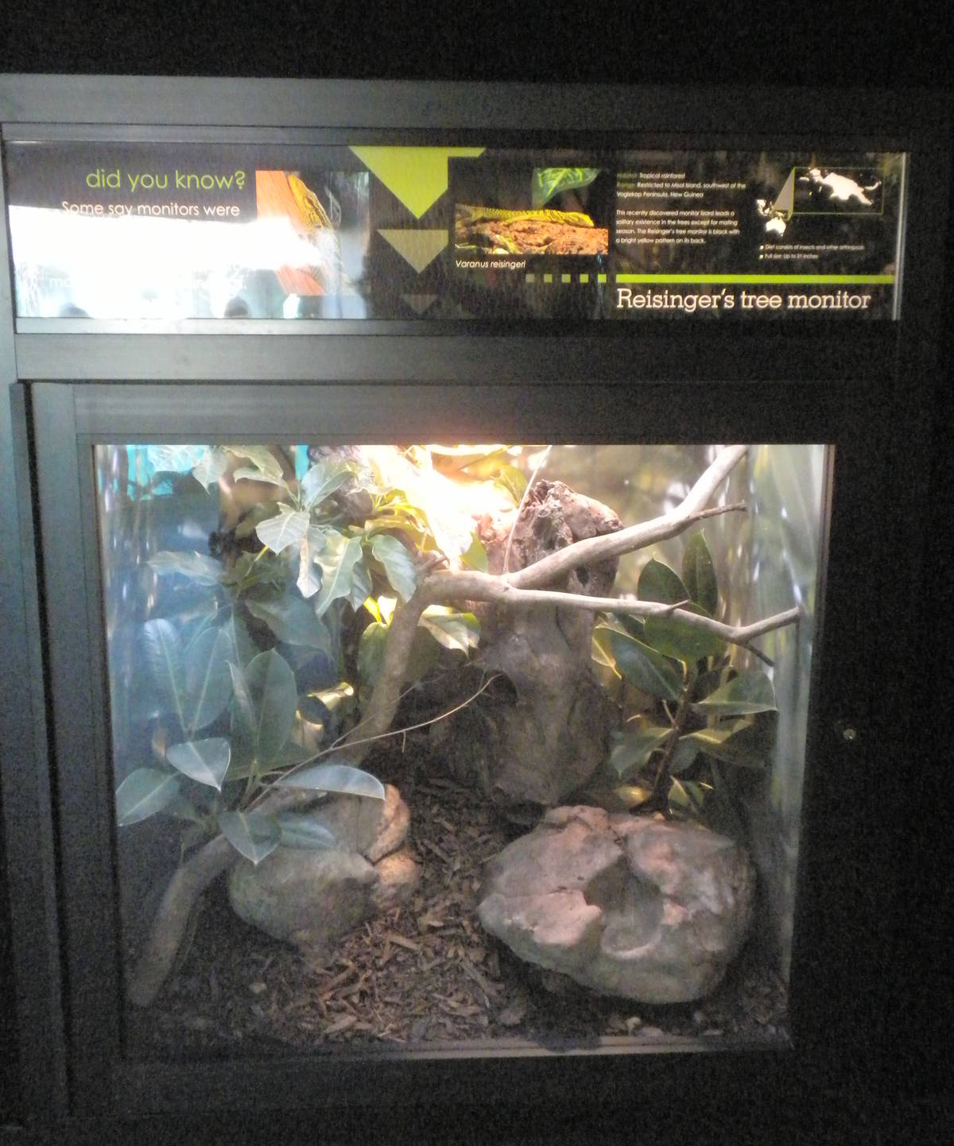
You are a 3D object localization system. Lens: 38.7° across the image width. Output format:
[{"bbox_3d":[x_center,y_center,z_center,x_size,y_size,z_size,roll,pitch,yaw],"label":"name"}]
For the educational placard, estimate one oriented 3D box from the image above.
[{"bbox_3d":[-0.017,-0.377,1.515,0.986,0.184,0.020,0,12,-2],"label":"educational placard"}]

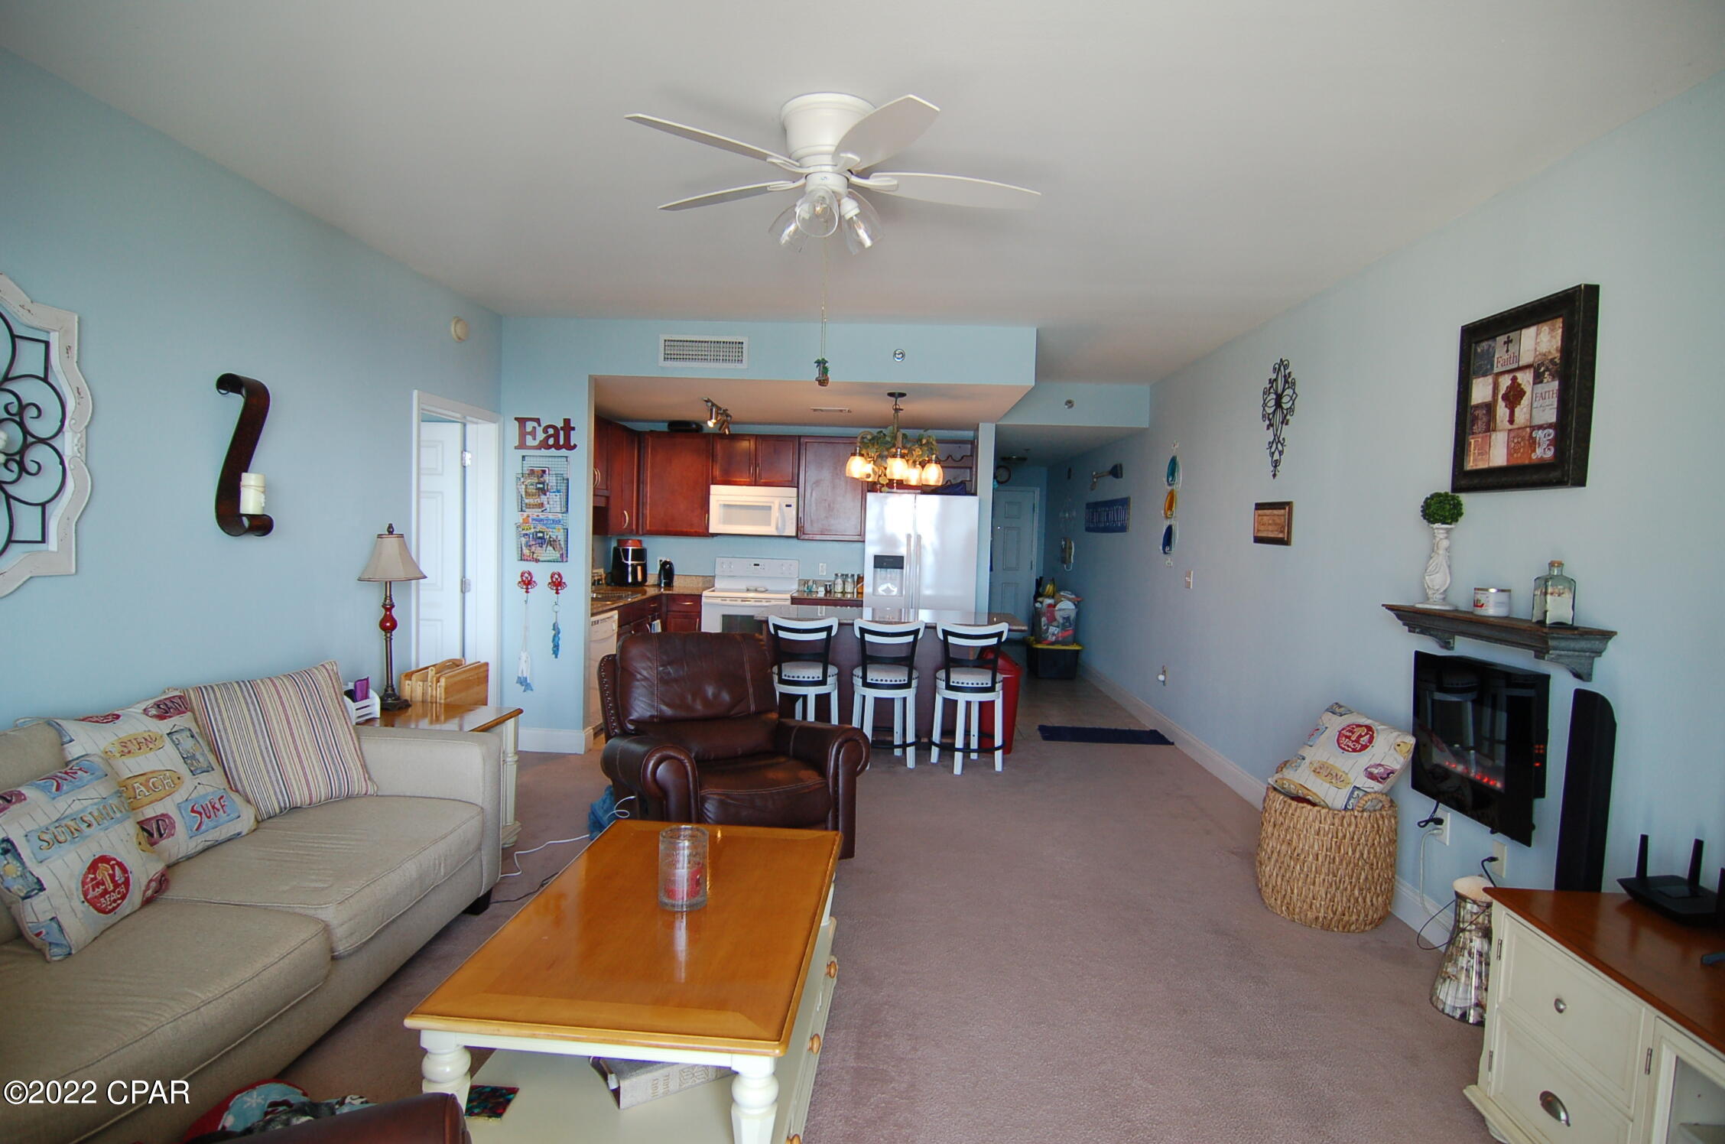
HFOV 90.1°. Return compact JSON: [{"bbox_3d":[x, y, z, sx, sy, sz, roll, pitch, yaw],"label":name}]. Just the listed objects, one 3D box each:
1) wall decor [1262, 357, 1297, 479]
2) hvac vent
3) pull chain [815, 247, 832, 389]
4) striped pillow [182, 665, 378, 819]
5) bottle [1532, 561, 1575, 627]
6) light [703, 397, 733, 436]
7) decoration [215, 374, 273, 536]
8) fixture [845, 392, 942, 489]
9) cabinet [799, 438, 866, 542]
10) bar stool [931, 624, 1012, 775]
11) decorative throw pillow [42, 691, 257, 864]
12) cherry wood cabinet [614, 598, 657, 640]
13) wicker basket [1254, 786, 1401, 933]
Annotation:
[{"bbox_3d":[2.232,-0.820,4.618,0.035,0.638,0.423,2,3,2],"label":"wall decor"},{"bbox_3d":[-0.991,-1.379,5.399,0.555,0.200,0.020,2,3,2],"label":"hvac vent"},{"bbox_3d":[-0.110,-0.749,2.507,0.050,0.410,0.040,2,3,2],"label":"pull chain"},{"bbox_3d":[-1.993,0.582,3.020,0.170,0.470,0.440,-21,-10,33],"label":"striped pillow"},{"bbox_3d":[2.158,0.067,2.693,0.082,0.204,0.070,2,3,2],"label":"bottle"},{"bbox_3d":[-1.072,-1.164,6.462,0.150,0.195,1.050,2,3,4],"label":"light"},{"bbox_3d":[-2.332,-0.442,3.257,0.110,0.600,0.150,2,3,2],"label":"decoration"},{"bbox_3d":[0.228,-0.909,5.854,0.660,0.605,0.660,2,3,2],"label":"fixture"},{"bbox_3d":[-0.259,-0.740,7.779,0.603,0.912,0.330,2,3,2],"label":"cabinet"},{"bbox_3d":[0.686,0.778,5.507,0.450,0.966,0.500,2,3,2],"label":"bar stool"},{"bbox_3d":[-2.095,0.613,2.540,0.150,0.490,0.500,-27,-1,6],"label":"decorative throw pillow"},{"bbox_3d":[-2.064,0.666,6.822,0.600,0.860,1.080,2,3,2],"label":"cherry wood cabinet"},{"bbox_3d":[1.883,1.111,3.497,0.493,0.530,0.493,2,3,2],"label":"wicker basket"}]

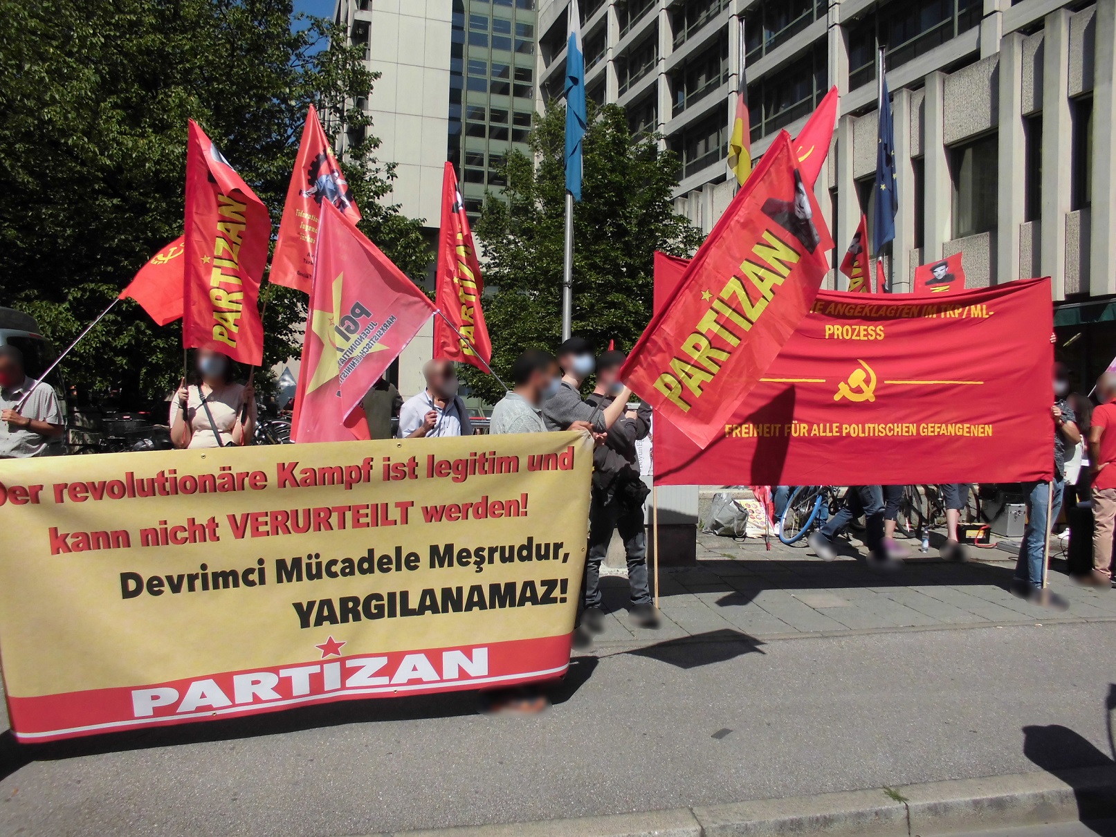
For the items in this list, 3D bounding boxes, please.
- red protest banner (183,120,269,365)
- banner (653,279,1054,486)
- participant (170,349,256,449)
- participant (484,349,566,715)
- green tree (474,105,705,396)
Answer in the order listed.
[{"bbox_3d":[-2.038,-1.079,5.150,0.500,1.480,0.250,1,1,-9],"label":"red protest banner"},{"bbox_3d":[2.093,-0.291,5.800,2.950,1.480,0.150,0,1,-8],"label":"banner"},{"bbox_3d":[-1.892,0.450,4.600,0.520,1.680,0.400,0,1,-19],"label":"participant"},{"bbox_3d":[-0.161,0.546,4.120,0.400,1.740,0.500,1,1,12],"label":"participant"},{"bbox_3d":[0.556,-2.604,15.500,4.200,6.500,4.000,1,1,0],"label":"green tree"}]

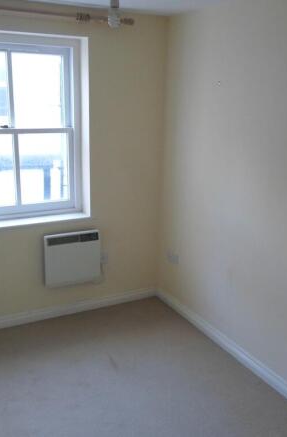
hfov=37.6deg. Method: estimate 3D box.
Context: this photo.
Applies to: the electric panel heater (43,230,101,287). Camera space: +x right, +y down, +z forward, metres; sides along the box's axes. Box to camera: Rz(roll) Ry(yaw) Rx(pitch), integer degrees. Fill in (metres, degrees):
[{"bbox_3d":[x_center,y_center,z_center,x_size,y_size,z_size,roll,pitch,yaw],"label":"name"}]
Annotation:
[{"bbox_3d":[-0.569,0.327,3.403,0.445,0.420,0.085,-6,17,-27],"label":"electric panel heater"}]

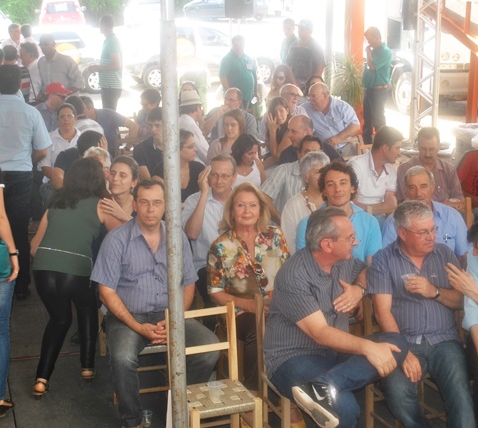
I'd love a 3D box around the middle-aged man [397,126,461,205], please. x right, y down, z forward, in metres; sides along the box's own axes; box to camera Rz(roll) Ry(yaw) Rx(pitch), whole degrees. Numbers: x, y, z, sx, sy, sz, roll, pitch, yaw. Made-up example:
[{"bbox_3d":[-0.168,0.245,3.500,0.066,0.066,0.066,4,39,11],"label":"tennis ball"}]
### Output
[{"bbox_3d":[1.378,0.047,6.642,0.570,1.277,0.850,0,14,1],"label":"middle-aged man"}]

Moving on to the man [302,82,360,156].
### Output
[{"bbox_3d":[0.767,-0.562,8.933,0.680,1.351,0.850,5,15,21],"label":"man"}]

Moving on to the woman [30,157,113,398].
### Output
[{"bbox_3d":[-0.957,0.334,5.374,0.540,1.300,0.680,4,14,17],"label":"woman"}]

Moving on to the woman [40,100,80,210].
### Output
[{"bbox_3d":[-1.449,-0.224,7.790,0.500,1.280,0.780,-1,13,0],"label":"woman"}]

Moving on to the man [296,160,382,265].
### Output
[{"bbox_3d":[0.625,0.374,5.186,0.540,1.280,0.800,-4,14,-14],"label":"man"}]

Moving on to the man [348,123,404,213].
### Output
[{"bbox_3d":[1.040,0.091,6.321,0.540,1.300,0.780,-6,14,-22],"label":"man"}]

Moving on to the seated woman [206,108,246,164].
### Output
[{"bbox_3d":[-0.046,-0.172,7.536,0.480,1.270,0.780,-2,13,-4],"label":"seated woman"}]

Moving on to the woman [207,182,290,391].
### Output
[{"bbox_3d":[0.063,0.488,5.128,0.470,1.270,0.750,-2,14,-6],"label":"woman"}]

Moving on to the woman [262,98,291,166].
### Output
[{"bbox_3d":[0.362,-0.458,8.705,0.520,1.263,0.800,2,14,9],"label":"woman"}]

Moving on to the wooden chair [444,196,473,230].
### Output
[{"bbox_3d":[1.506,0.376,6.330,0.390,0.880,0.420,-5,15,-16],"label":"wooden chair"}]

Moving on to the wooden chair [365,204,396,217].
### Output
[{"bbox_3d":[1.114,0.395,6.269,0.390,0.880,0.420,-4,15,-14],"label":"wooden chair"}]

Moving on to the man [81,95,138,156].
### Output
[{"bbox_3d":[-1.318,-0.524,9.062,0.680,1.231,0.780,12,19,40],"label":"man"}]

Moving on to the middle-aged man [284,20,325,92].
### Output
[{"bbox_3d":[0.879,-1.662,12.166,0.560,1.780,0.360,2,14,10],"label":"middle-aged man"}]

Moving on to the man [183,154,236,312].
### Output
[{"bbox_3d":[-0.141,0.304,5.802,0.520,1.300,0.750,-1,14,-4],"label":"man"}]

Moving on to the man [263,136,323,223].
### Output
[{"bbox_3d":[0.484,0.165,6.136,0.560,1.270,0.800,-2,13,-8],"label":"man"}]

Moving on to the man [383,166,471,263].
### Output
[{"bbox_3d":[1.057,0.392,5.291,0.570,1.265,0.850,1,14,5],"label":"man"}]

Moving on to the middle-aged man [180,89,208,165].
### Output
[{"bbox_3d":[-0.348,-0.465,8.549,0.850,1.358,0.550,-5,15,-17],"label":"middle-aged man"}]

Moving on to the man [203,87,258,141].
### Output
[{"bbox_3d":[-0.124,-0.651,9.584,0.550,1.280,0.720,1,14,8],"label":"man"}]

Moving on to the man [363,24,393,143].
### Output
[{"bbox_3d":[1.639,-1.371,11.095,0.420,1.720,0.500,-8,15,-29],"label":"man"}]

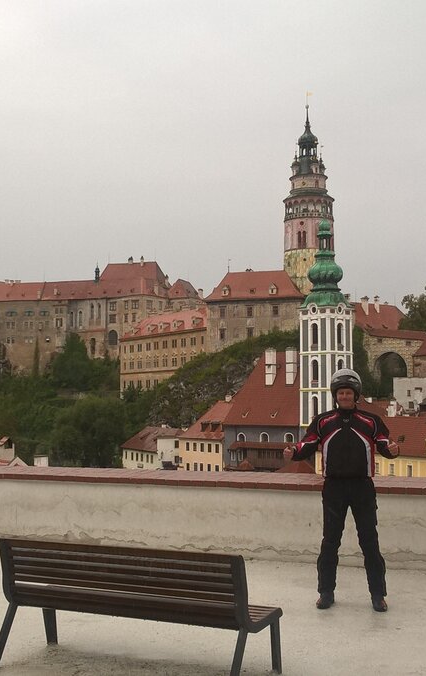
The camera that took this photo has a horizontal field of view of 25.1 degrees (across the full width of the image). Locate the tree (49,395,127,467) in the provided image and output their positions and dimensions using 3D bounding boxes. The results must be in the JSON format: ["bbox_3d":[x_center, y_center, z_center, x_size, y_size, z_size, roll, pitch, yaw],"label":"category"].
[{"bbox_3d":[-22.080,17.681,168.000,14.000,14.779,13.000,0,-3,0],"label":"tree"}]

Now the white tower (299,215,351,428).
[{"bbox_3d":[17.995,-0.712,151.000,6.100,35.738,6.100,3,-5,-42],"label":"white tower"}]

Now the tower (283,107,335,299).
[{"bbox_3d":[23.726,-31.264,236.000,12.600,52.889,12.600,0,-3,0],"label":"tower"}]

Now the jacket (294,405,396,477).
[{"bbox_3d":[1.012,0.804,7.350,0.800,0.554,0.360,0,-4,6],"label":"jacket"}]

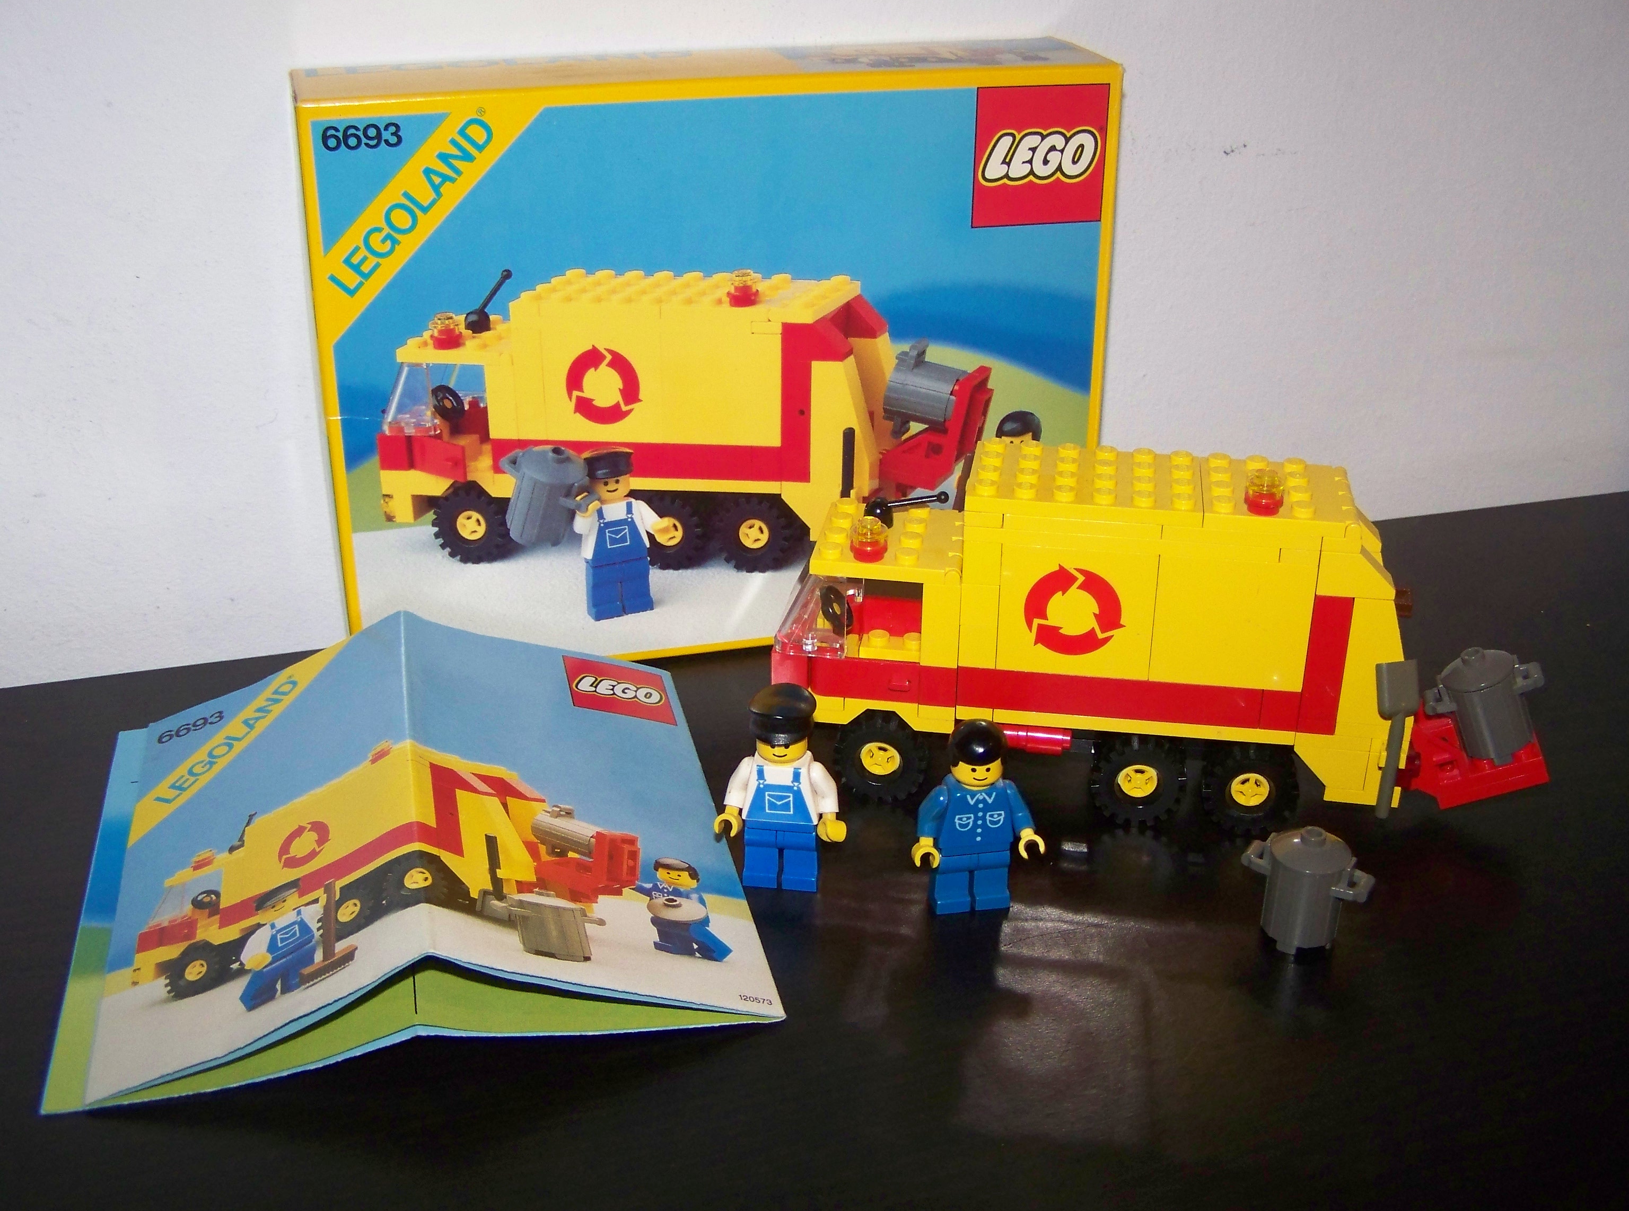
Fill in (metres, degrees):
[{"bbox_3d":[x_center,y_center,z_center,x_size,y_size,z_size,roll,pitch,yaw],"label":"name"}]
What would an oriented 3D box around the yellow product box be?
[{"bbox_3d":[-0.025,-0.063,0.456,0.193,0.143,0.047,-7,26,-15],"label":"yellow product box"}]

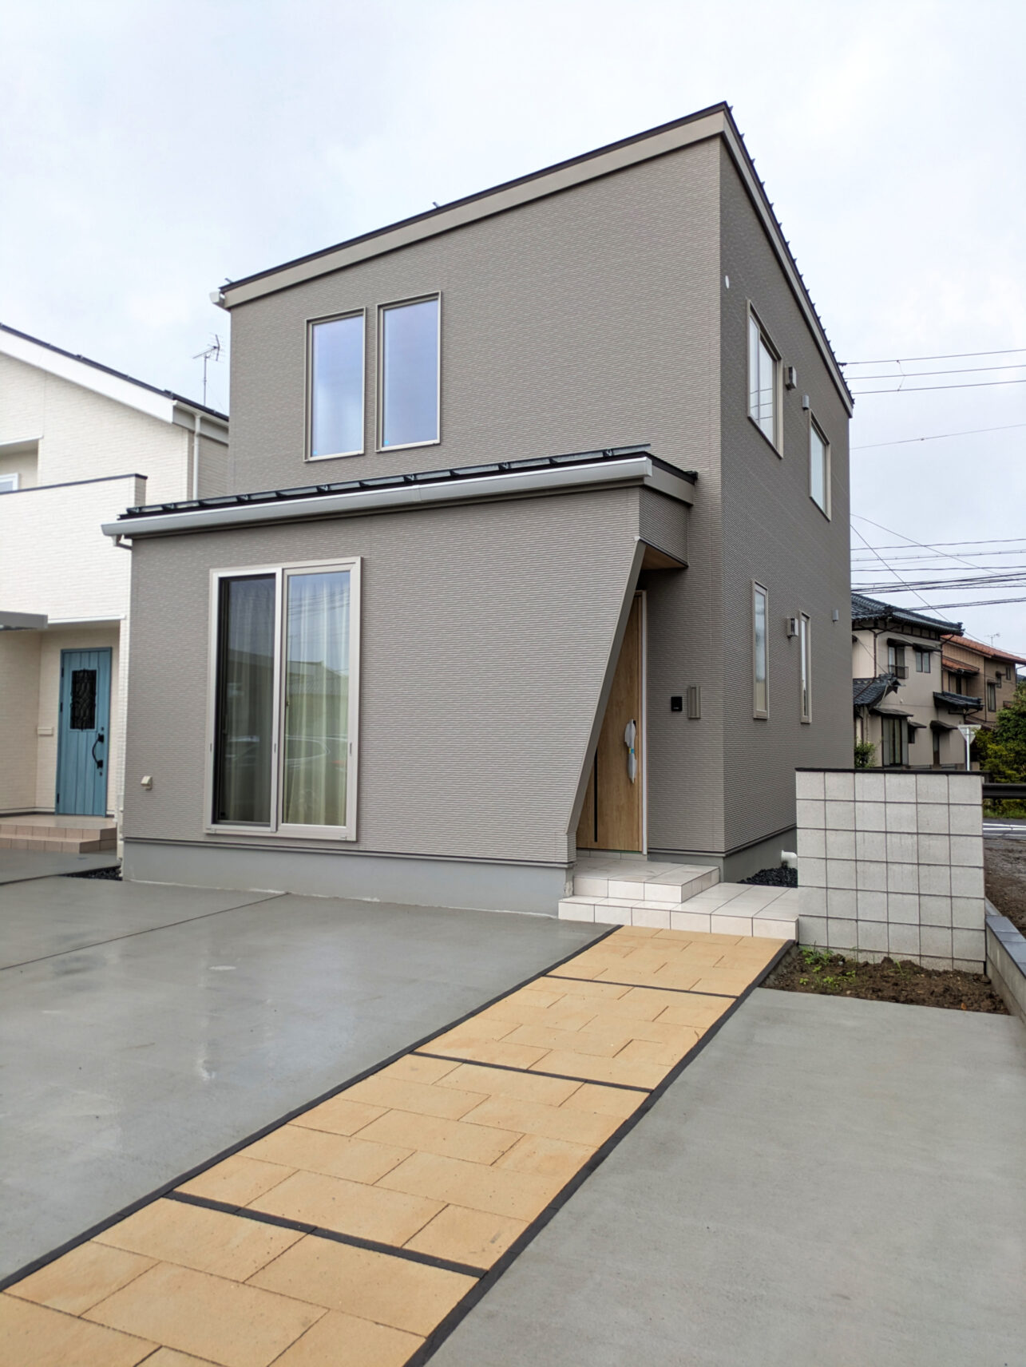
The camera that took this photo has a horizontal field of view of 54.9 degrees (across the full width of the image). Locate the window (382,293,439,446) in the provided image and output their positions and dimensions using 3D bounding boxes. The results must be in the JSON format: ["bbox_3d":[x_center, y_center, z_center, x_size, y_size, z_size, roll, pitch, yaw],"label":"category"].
[{"bbox_3d":[-1.077,-3.212,10.236,0.780,1.580,0.100,-1,-3,26],"label":"window"}]

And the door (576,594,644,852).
[{"bbox_3d":[0.812,0.365,9.171,0.920,2.330,0.100,-1,-3,26],"label":"door"}]

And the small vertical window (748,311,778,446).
[{"bbox_3d":[2.702,-3.191,10.574,0.100,1.190,1.660,-1,-3,26],"label":"small vertical window"}]

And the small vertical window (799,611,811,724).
[{"bbox_3d":[3.664,-0.190,12.409,0.100,1.370,0.750,-1,-3,26],"label":"small vertical window"}]

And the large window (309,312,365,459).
[{"bbox_3d":[-1.911,-3.200,10.643,0.780,1.580,0.100,-1,-3,26],"label":"large window"}]

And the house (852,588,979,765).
[{"bbox_3d":[14.800,0.028,43.498,8.800,7.600,8.500,3,-4,-43],"label":"house"}]

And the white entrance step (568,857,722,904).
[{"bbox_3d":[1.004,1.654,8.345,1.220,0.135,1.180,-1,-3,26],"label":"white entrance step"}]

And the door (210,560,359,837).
[{"bbox_3d":[-2.103,0.149,8.989,1.720,2.470,0.100,-1,-3,26],"label":"door"}]

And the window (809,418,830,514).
[{"bbox_3d":[4.304,-3.009,13.848,0.100,1.190,1.680,-1,-3,26],"label":"window"}]

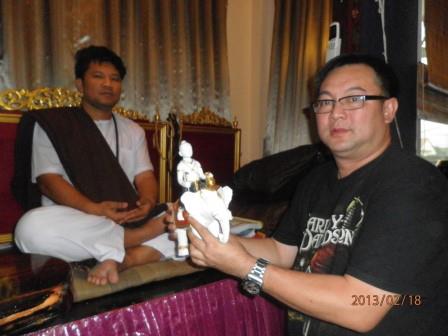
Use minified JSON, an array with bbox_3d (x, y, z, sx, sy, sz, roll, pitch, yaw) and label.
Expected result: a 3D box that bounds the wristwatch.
[{"bbox_3d":[0.062,0.209,0.675,0.043,0.070,0.061,26,37,11],"label":"wristwatch"}]

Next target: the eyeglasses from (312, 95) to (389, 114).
[{"bbox_3d":[0.308,-0.150,0.848,0.140,0.043,0.141,-6,7,-41],"label":"eyeglasses"}]

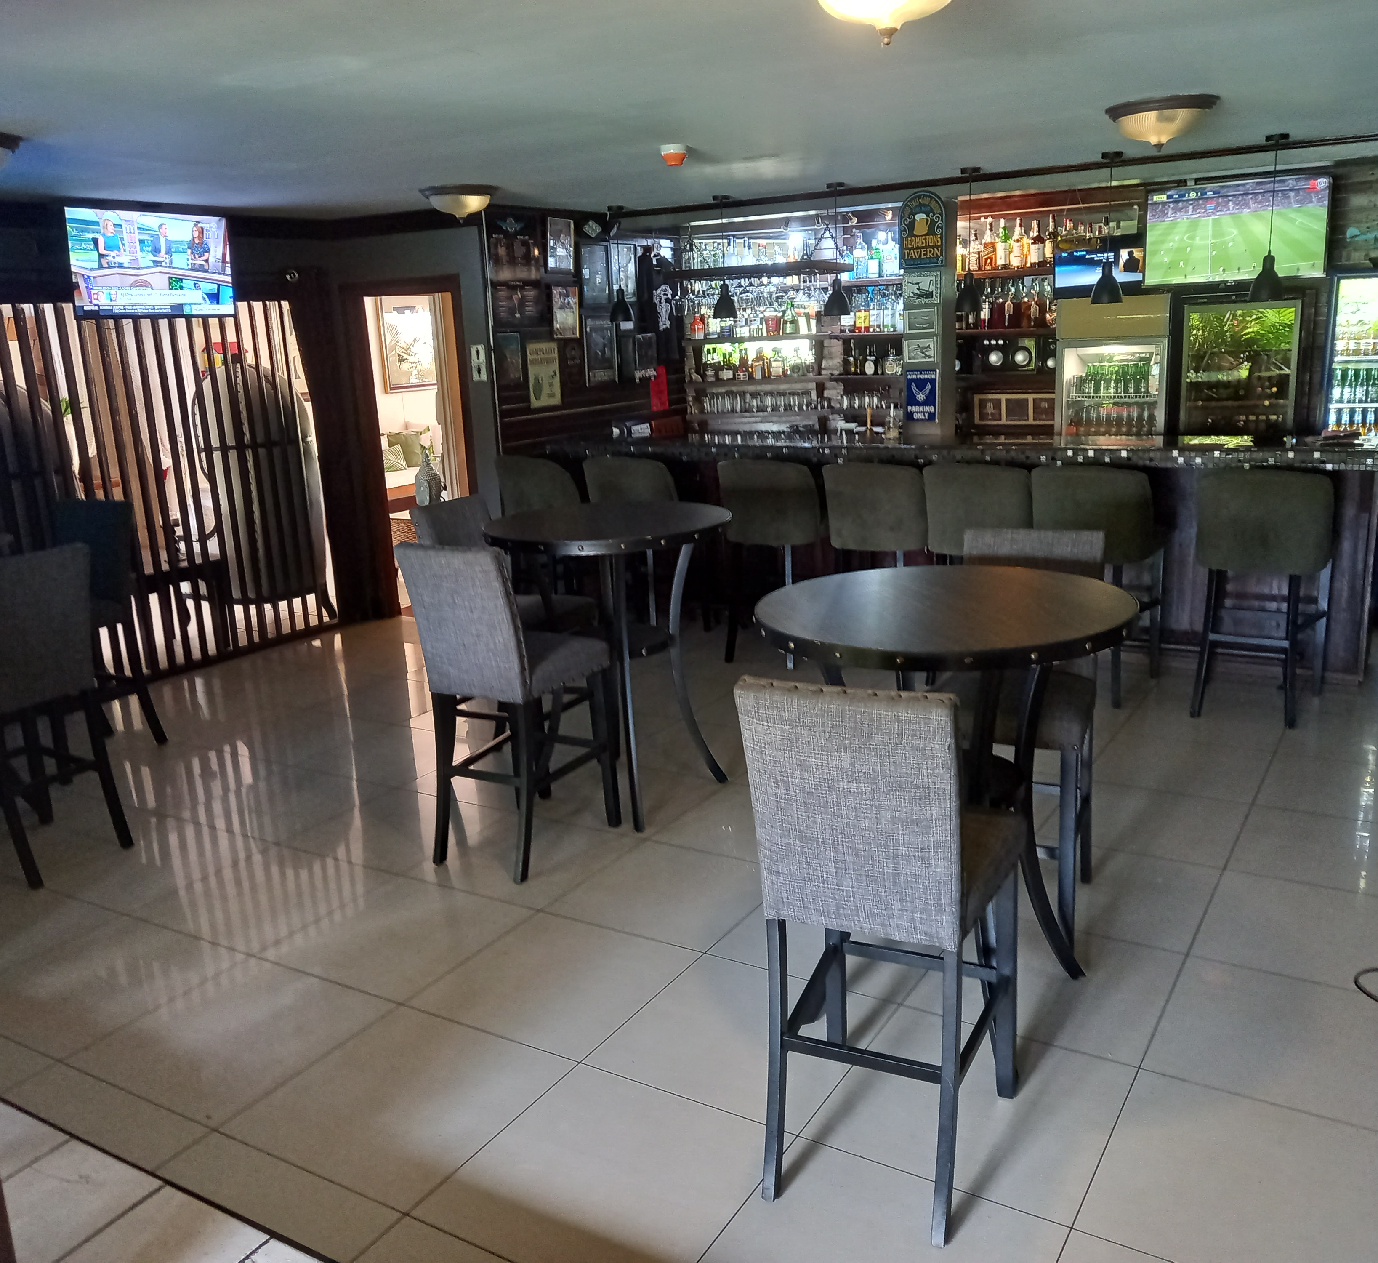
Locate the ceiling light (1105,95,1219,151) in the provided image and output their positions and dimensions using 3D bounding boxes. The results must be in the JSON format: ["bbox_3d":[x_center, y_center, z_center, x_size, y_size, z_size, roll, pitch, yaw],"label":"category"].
[{"bbox_3d":[1.854,-1.986,4.775,0.415,0.180,0.415,6,16,31],"label":"ceiling light"}]

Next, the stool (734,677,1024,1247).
[{"bbox_3d":[0.415,0.568,2.510,0.425,1.110,0.580,4,15,26],"label":"stool"}]

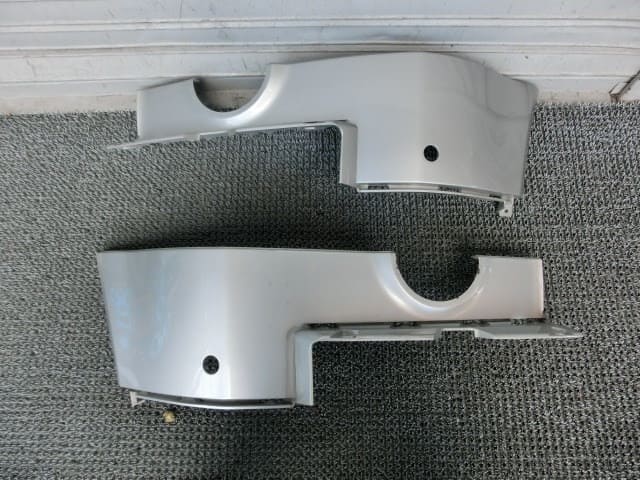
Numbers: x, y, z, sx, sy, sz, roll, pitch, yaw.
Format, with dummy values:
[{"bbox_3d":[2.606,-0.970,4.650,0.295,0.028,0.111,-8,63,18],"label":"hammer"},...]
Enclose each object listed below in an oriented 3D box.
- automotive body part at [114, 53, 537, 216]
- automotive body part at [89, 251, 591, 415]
[{"bbox_3d":[0.009,-0.199,0.817,0.869,0.146,0.270,0,72,2],"label":"automotive body part"},{"bbox_3d":[0.020,0.141,0.729,0.869,0.146,0.270,1,72,0],"label":"automotive body part"}]

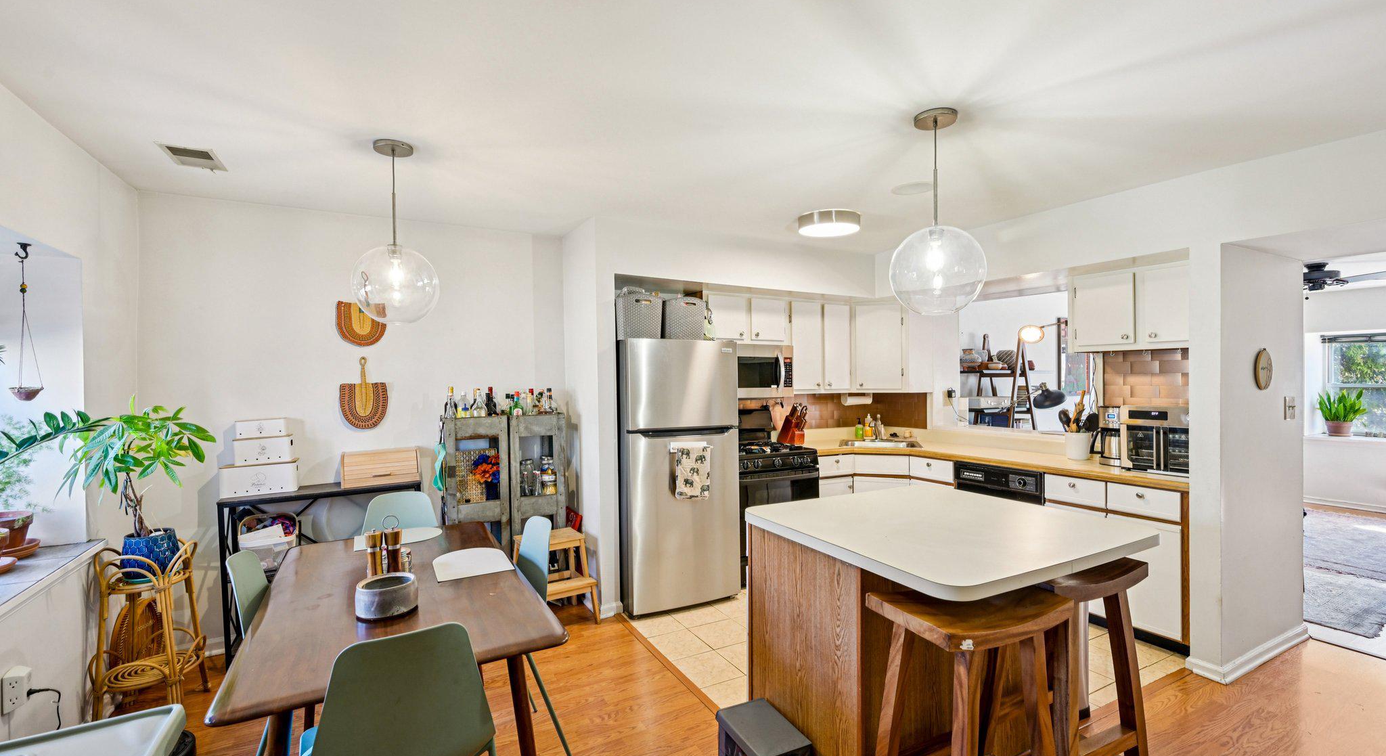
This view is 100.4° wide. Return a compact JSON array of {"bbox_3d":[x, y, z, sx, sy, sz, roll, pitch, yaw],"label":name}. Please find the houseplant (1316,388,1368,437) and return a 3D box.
[{"bbox_3d":[7.082,0.378,6.300,0.380,0.520,0.380,-1,0,-28],"label":"houseplant"}]

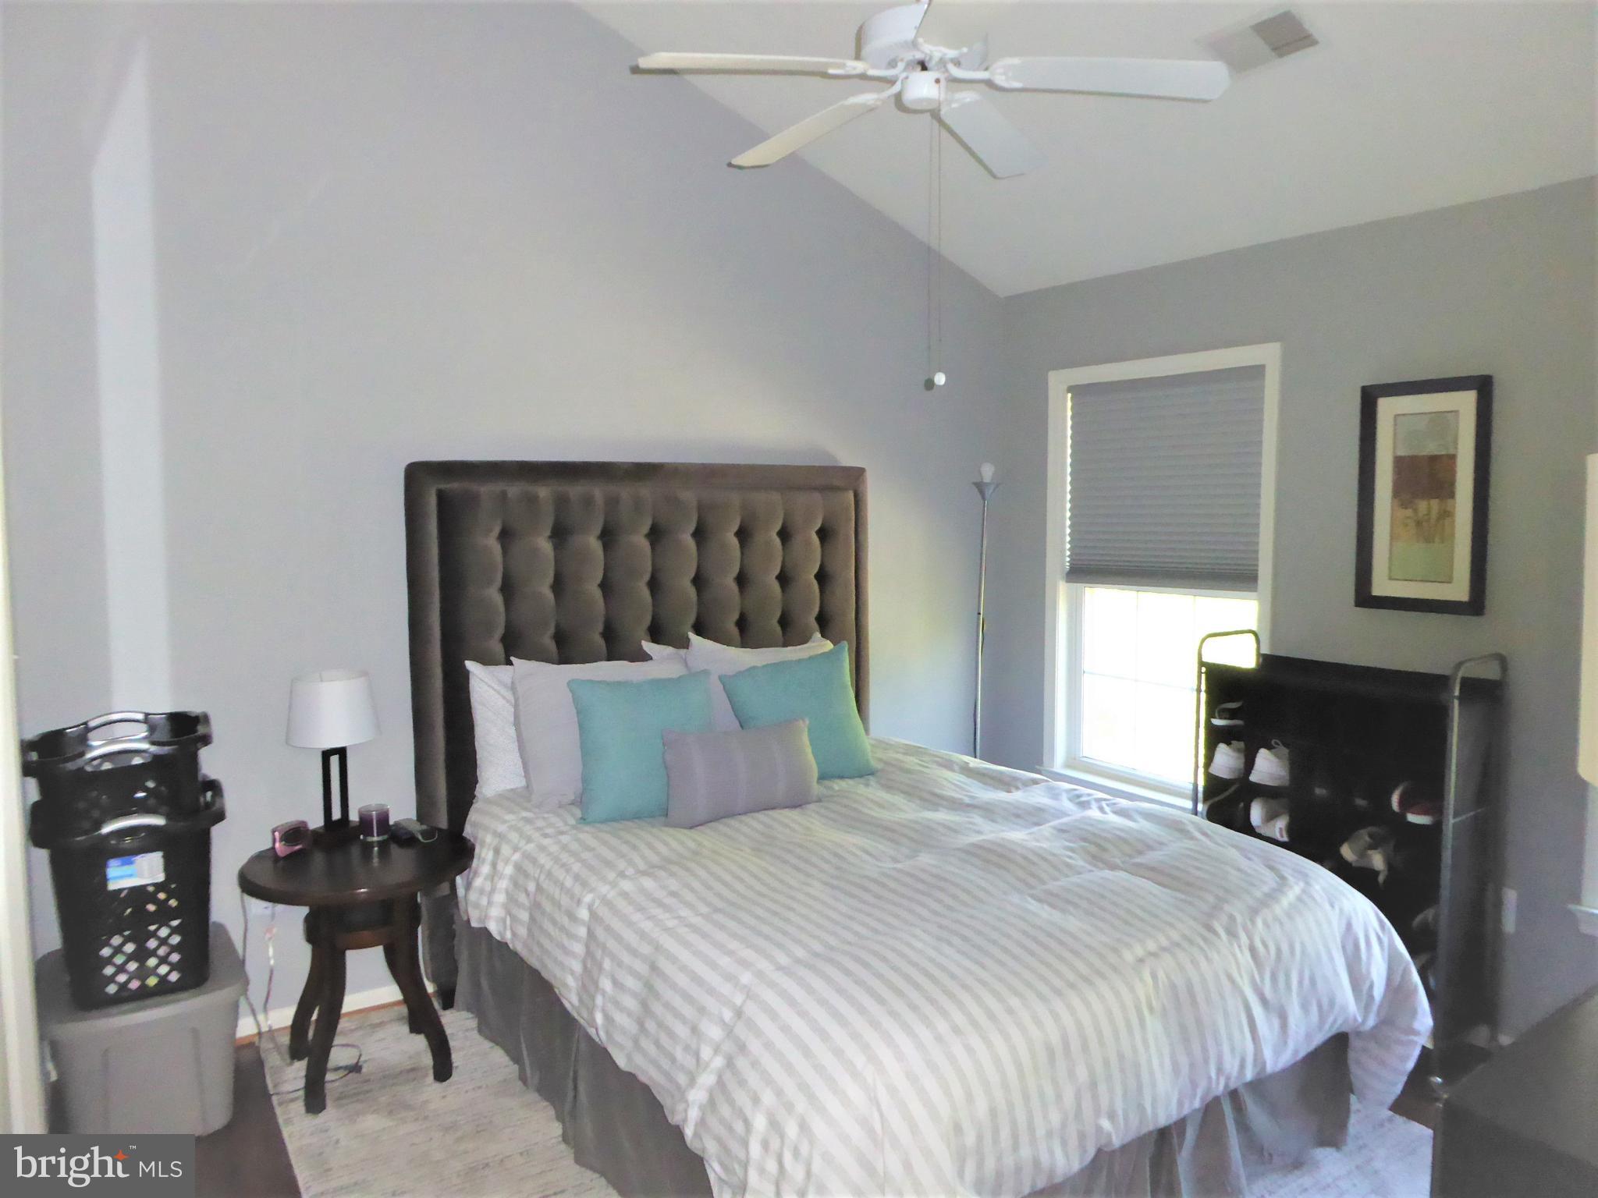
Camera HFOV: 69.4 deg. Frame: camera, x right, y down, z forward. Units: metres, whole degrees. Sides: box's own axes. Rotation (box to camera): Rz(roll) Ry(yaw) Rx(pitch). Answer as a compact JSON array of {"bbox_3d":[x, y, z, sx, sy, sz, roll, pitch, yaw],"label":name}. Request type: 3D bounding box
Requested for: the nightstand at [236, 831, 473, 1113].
[{"bbox_3d":[-1.201,1.003,3.199,0.605,0.610,0.605,-3,6,-34],"label":"nightstand"}]

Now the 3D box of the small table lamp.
[{"bbox_3d":[-1.344,0.451,3.328,0.245,0.475,0.245,-3,6,-34],"label":"small table lamp"}]

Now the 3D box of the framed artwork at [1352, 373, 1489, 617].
[{"bbox_3d":[1.861,-0.304,3.461,0.030,0.690,0.387,-3,6,-34],"label":"framed artwork"}]

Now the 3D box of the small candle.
[{"bbox_3d":[-1.218,0.644,3.318,0.083,0.093,0.083,-3,6,-34],"label":"small candle"}]

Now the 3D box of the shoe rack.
[{"bbox_3d":[1.600,0.711,3.442,0.315,1.145,0.785,-3,6,-34],"label":"shoe rack"}]

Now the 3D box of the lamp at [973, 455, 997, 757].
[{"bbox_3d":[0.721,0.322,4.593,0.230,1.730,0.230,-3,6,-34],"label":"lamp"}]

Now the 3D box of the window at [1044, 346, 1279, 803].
[{"bbox_3d":[1.310,-0.052,4.323,0.100,1.650,1.035,-3,6,-34],"label":"window"}]

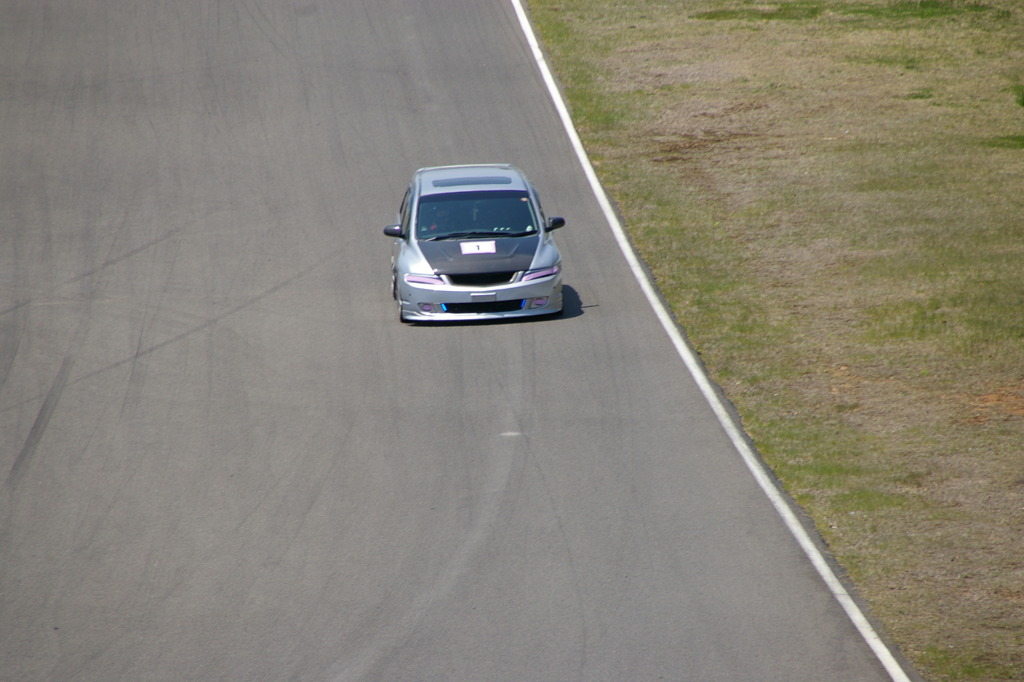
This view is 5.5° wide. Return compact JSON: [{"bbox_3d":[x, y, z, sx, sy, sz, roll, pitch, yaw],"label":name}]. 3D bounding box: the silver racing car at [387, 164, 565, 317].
[{"bbox_3d":[-0.406,-1.055,117.000,1.830,1.430,4.720,-3,6,-2],"label":"silver racing car"}]

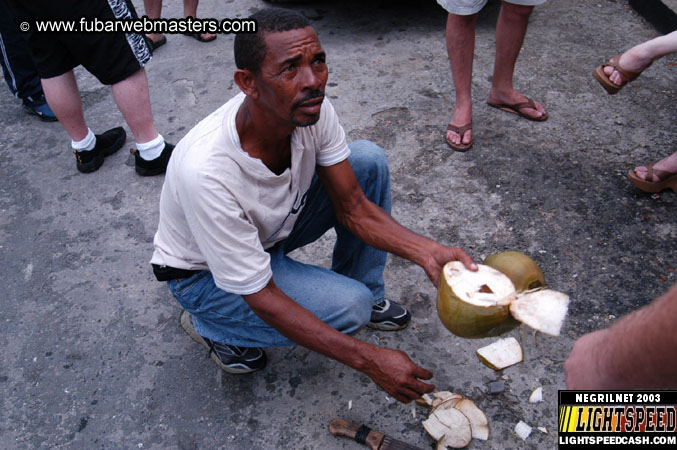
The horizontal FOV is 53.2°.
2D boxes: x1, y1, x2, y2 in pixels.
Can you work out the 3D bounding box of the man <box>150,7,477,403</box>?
[{"bbox_3d":[-0.039,-0.009,1.635,0.720,0.950,0.620,27,44,32],"label":"man"}]

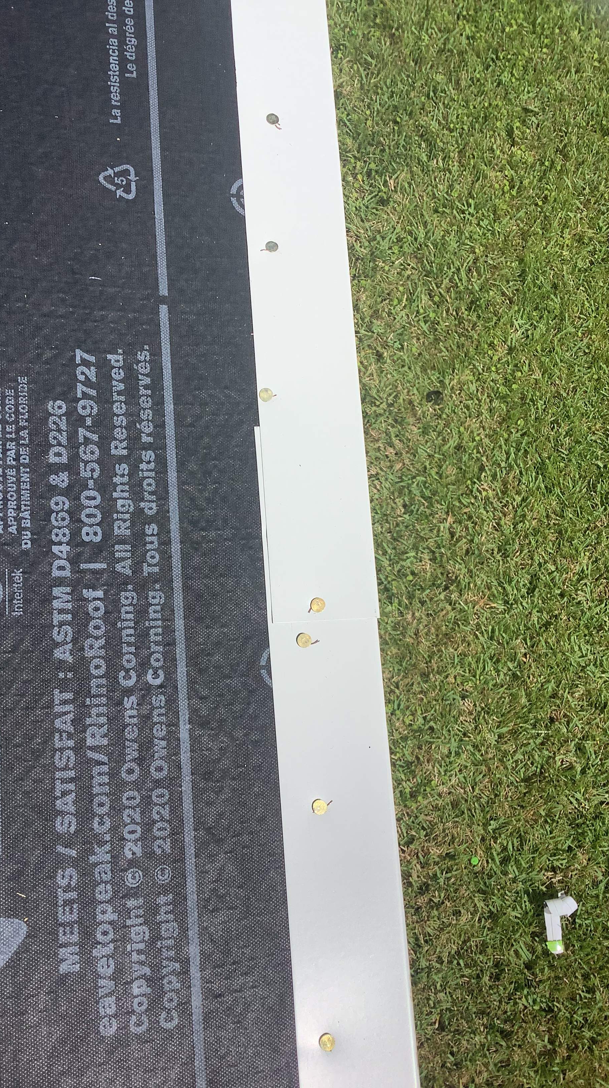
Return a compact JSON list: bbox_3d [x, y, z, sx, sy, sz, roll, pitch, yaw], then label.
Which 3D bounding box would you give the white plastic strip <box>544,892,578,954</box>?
[{"bbox_3d":[0.827,1.213,3.122,0.115,0.050,0.182,-5,80,-2],"label":"white plastic strip"}]

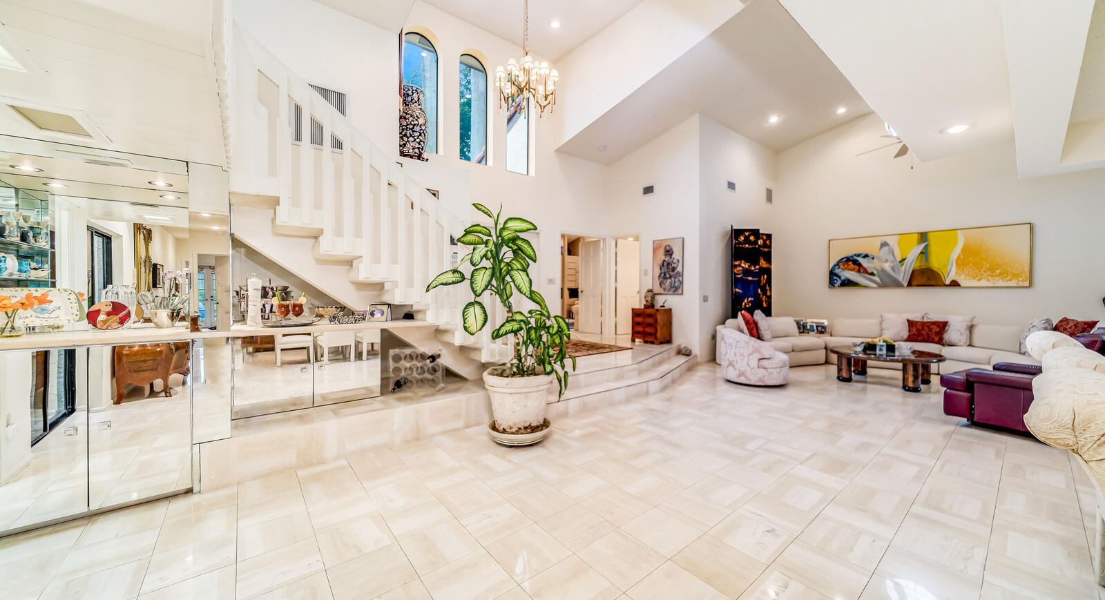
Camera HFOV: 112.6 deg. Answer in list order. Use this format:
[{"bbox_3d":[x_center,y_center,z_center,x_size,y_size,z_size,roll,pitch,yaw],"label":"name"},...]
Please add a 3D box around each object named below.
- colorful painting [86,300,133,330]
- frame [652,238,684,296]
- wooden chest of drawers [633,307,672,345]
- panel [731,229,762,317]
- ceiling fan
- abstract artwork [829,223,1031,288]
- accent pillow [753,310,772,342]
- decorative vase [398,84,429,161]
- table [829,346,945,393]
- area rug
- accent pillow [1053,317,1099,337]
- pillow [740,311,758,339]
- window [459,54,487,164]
[{"bbox_3d":[-2.990,0.103,2.480,0.197,0.195,0.030,0,-12,-39],"label":"colorful painting"},{"bbox_3d":[2.380,-0.680,7.580,0.040,1.140,0.720,0,0,-39],"label":"frame"},{"bbox_3d":[1.977,0.496,7.344,0.450,0.670,0.640,0,0,-38],"label":"wooden chest of drawers"},{"bbox_3d":[4.235,-0.130,7.868,1.500,2.620,0.350,0,0,-38],"label":"panel"},{"bbox_3d":[5.360,-2.480,5.530,1.320,0.600,1.320,0,0,-38],"label":"ceiling fan"},{"bbox_3d":[7.060,-0.770,7.170,0.050,1.050,2.720,0,0,-39],"label":"abstract artwork"},{"bbox_3d":[4.000,0.484,7.000,0.470,0.500,0.160,0,-22,-39],"label":"accent pillow"},{"bbox_3d":[-2.190,-2.755,5.697,0.500,1.149,0.500,0,0,-38],"label":"decorative vase"},{"bbox_3d":[4.830,0.975,5.360,1.340,0.425,1.270,0,0,-39],"label":"table"},{"bbox_3d":[-0.079,0.827,6.354,2.350,0.015,1.750,0,0,-38],"label":"area rug"},{"bbox_3d":[7.839,0.471,5.513,0.160,0.410,0.430,22,-14,-36],"label":"accent pillow"},{"bbox_3d":[3.645,0.475,6.800,0.470,0.480,0.150,0,-24,-39],"label":"pillow"},{"bbox_3d":[-1.490,-3.630,7.000,0.570,2.030,0.090,0,0,-39],"label":"window"}]

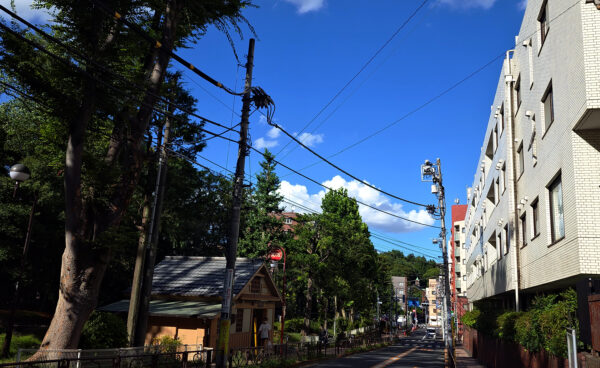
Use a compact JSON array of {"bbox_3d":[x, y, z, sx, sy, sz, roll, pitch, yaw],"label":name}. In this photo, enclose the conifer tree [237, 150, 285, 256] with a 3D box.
[{"bbox_3d":[-2.757,3.908,36.012,4.600,12.900,4.600,4,-13,0],"label":"conifer tree"}]

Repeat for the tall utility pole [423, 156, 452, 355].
[{"bbox_3d":[8.043,3.888,31.042,1.700,11.100,1.000,0,-14,15],"label":"tall utility pole"}]

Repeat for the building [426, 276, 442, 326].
[{"bbox_3d":[41.530,35.875,161.509,6.500,14.000,10.000,0,-14,15],"label":"building"}]

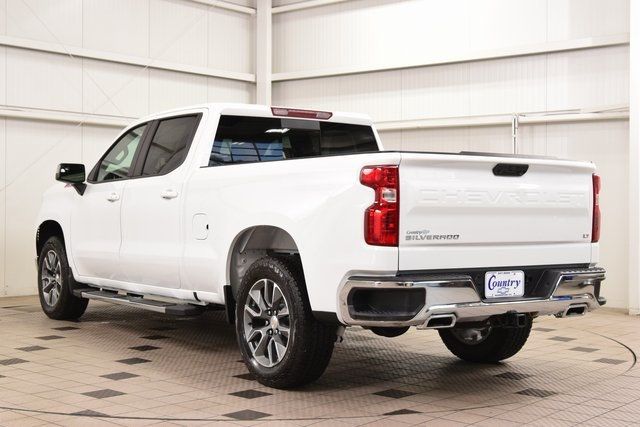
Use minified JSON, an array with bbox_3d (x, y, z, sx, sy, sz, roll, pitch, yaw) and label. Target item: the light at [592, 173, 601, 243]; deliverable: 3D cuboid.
[{"bbox_3d":[1.793,-0.031,6.013,0.200,0.450,0.135,0,1,-35],"label":"light"}]

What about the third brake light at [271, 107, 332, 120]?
[{"bbox_3d":[-0.137,-0.770,7.208,0.570,0.062,0.070,0,1,-35],"label":"third brake light"}]

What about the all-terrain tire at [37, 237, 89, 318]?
[{"bbox_3d":[-2.510,0.628,9.098,0.280,0.822,0.824,0,1,-35],"label":"all-terrain tire"}]

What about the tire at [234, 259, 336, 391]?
[{"bbox_3d":[-0.228,0.673,5.829,0.280,0.822,0.824,0,1,-35],"label":"tire"}]

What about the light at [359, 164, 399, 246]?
[{"bbox_3d":[0.317,-0.035,4.983,0.200,0.450,0.135,0,1,-35],"label":"light"}]

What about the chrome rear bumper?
[{"bbox_3d":[1.045,0.467,5.510,2.020,0.310,0.355,0,1,-35],"label":"chrome rear bumper"}]

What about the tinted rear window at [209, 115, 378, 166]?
[{"bbox_3d":[-0.130,-0.514,7.198,1.660,0.435,0.100,0,1,-35],"label":"tinted rear window"}]

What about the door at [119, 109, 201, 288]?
[{"bbox_3d":[-1.224,-0.101,7.227,0.280,1.370,1.110,0,1,-35],"label":"door"}]

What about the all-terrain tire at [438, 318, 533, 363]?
[{"bbox_3d":[1.185,0.677,6.815,0.280,0.822,0.824,0,1,-35],"label":"all-terrain tire"}]

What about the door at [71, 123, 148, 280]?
[{"bbox_3d":[-1.845,-0.090,8.117,0.280,1.355,1.220,0,1,-35],"label":"door"}]

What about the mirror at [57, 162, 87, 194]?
[{"bbox_3d":[-2.252,-0.307,8.324,0.280,0.300,0.190,0,1,-35],"label":"mirror"}]

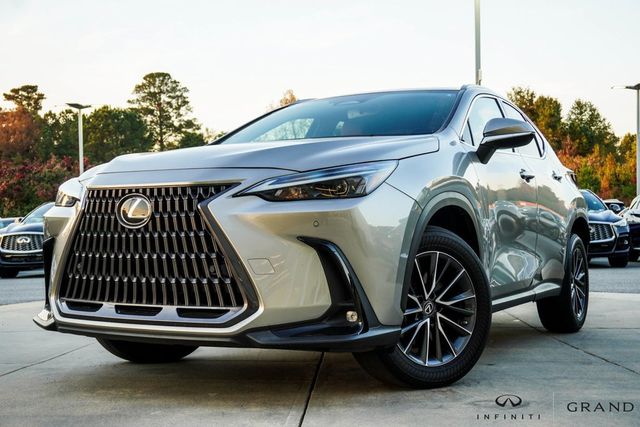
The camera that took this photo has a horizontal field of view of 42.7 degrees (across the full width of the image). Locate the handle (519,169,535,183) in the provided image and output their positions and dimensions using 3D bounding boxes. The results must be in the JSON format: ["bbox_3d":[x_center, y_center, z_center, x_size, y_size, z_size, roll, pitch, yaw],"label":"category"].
[{"bbox_3d":[1.209,-0.224,4.770,0.060,0.060,0.230,-2,-3,30],"label":"handle"}]

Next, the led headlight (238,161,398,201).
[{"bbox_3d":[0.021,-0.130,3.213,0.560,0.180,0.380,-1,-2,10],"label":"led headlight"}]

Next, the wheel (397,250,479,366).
[{"bbox_3d":[0.449,0.420,3.664,0.500,0.500,0.200,1,-3,-34],"label":"wheel"}]

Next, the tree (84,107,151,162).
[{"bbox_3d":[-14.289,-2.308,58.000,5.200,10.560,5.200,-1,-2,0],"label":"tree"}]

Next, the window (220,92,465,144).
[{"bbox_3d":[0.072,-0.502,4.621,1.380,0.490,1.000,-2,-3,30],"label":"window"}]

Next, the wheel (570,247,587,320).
[{"bbox_3d":[1.804,0.494,5.974,0.200,0.500,0.500,-2,-3,30],"label":"wheel"}]

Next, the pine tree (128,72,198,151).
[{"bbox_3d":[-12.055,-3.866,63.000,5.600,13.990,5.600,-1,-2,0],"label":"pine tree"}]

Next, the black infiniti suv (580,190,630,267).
[{"bbox_3d":[5.330,0.300,18.000,1.920,1.690,4.750,-1,-2,4],"label":"black infiniti suv"}]

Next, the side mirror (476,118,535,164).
[{"bbox_3d":[0.949,-0.370,4.162,0.280,0.220,0.190,-2,-3,30],"label":"side mirror"}]

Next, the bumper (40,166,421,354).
[{"bbox_3d":[-0.568,0.214,3.487,1.860,0.700,0.640,-2,-3,30],"label":"bumper"}]

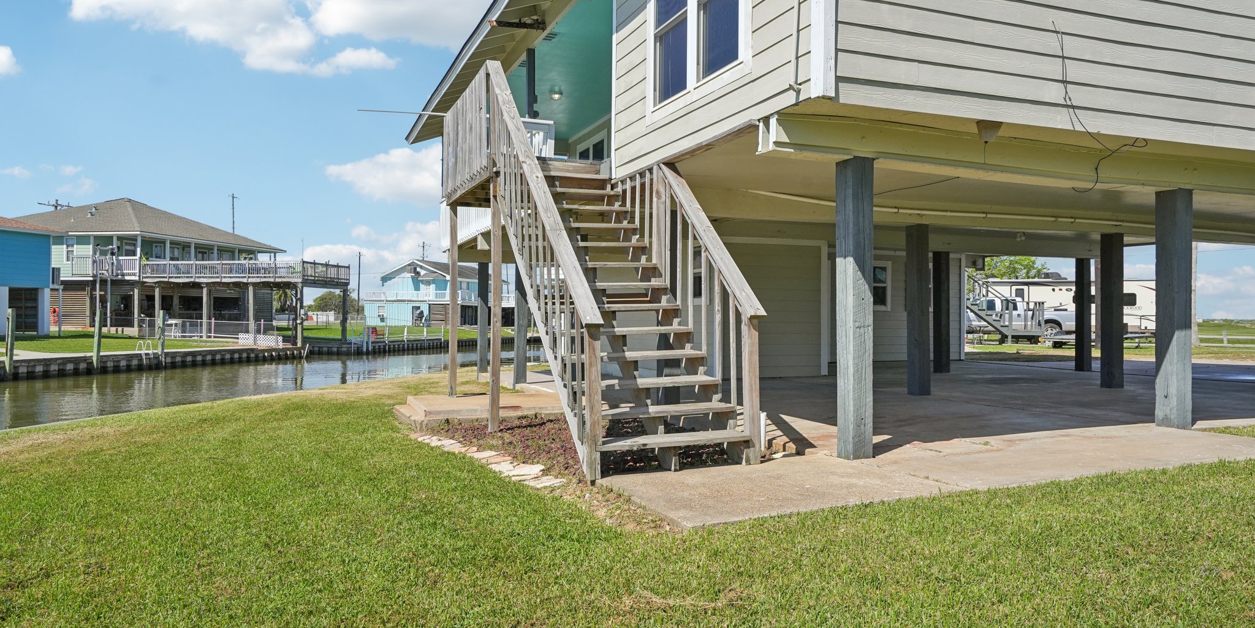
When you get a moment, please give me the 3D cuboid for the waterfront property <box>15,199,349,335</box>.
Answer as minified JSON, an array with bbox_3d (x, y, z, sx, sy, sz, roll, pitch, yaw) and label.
[{"bbox_3d":[-26.650,-2.970,52.070,22.000,8.550,13.800,0,0,10],"label":"waterfront property"}]

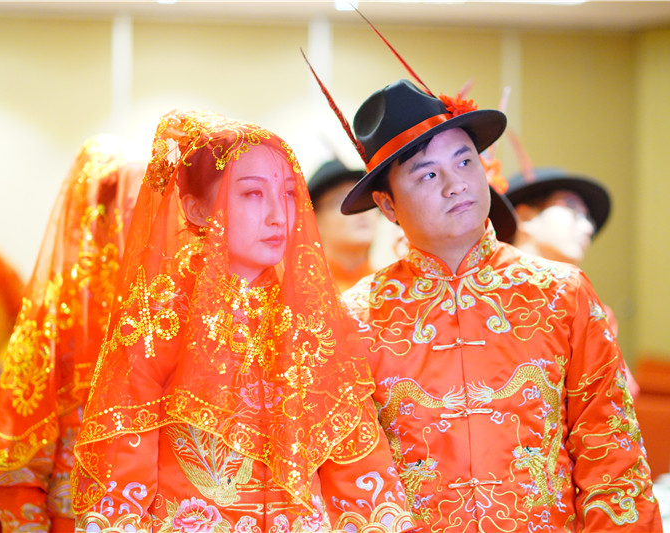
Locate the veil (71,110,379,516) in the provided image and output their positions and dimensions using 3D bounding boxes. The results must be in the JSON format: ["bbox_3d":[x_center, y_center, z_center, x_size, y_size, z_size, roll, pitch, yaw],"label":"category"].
[{"bbox_3d":[-0.165,0.069,2.850,0.460,0.610,0.420,0,-1,-27],"label":"veil"}]

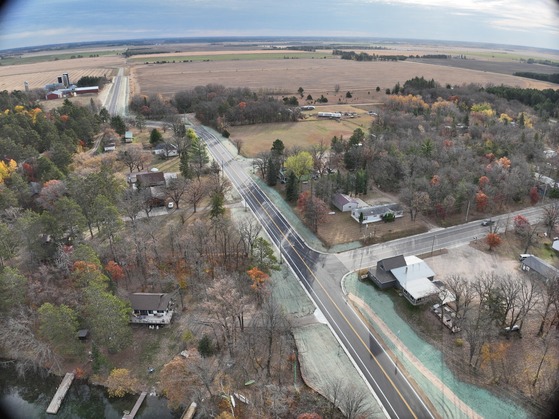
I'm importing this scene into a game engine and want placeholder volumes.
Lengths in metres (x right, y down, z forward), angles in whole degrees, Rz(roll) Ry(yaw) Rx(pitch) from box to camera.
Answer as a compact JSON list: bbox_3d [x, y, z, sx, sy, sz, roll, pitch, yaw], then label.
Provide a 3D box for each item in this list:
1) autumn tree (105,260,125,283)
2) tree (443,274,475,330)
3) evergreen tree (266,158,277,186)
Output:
[{"bbox_3d":[-52.560,20.460,123.000,6.160,9.570,6.160,0,24,0],"label":"autumn tree"},{"bbox_3d":[44.800,23.020,96.450,7.900,15.500,7.900,13,28,27],"label":"tree"},{"bbox_3d":[-3.820,-18.130,184.870,4.600,13.500,4.600,-1,24,-1],"label":"evergreen tree"}]

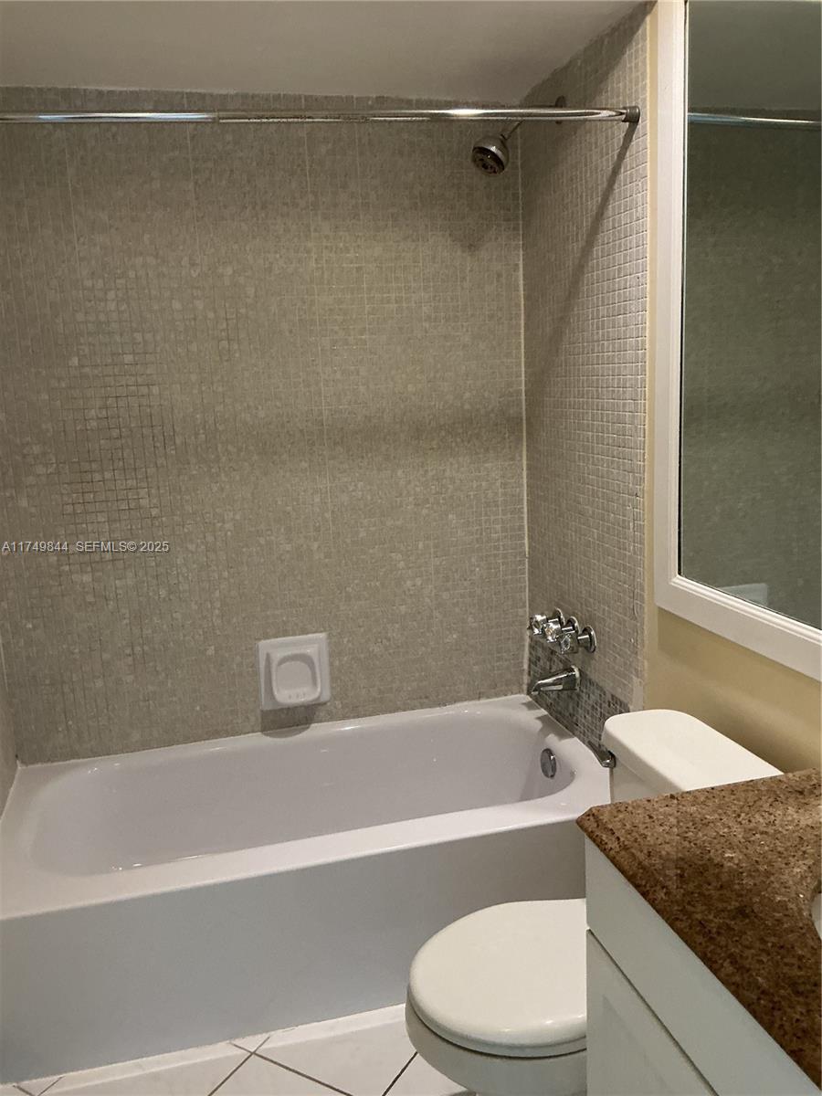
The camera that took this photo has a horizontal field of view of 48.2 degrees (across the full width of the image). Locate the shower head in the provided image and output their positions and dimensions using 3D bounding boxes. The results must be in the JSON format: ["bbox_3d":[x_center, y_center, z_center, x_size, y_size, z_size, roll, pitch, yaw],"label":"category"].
[{"bbox_3d":[0.209,-0.969,2.241,0.096,0.096,0.096,8,-27,45],"label":"shower head"}]

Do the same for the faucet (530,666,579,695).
[{"bbox_3d":[0.388,0.361,2.488,0.136,0.064,0.055,-5,11,-14],"label":"faucet"}]

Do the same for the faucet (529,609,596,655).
[{"bbox_3d":[0.404,0.220,2.470,0.090,0.067,0.268,-5,11,-14],"label":"faucet"}]

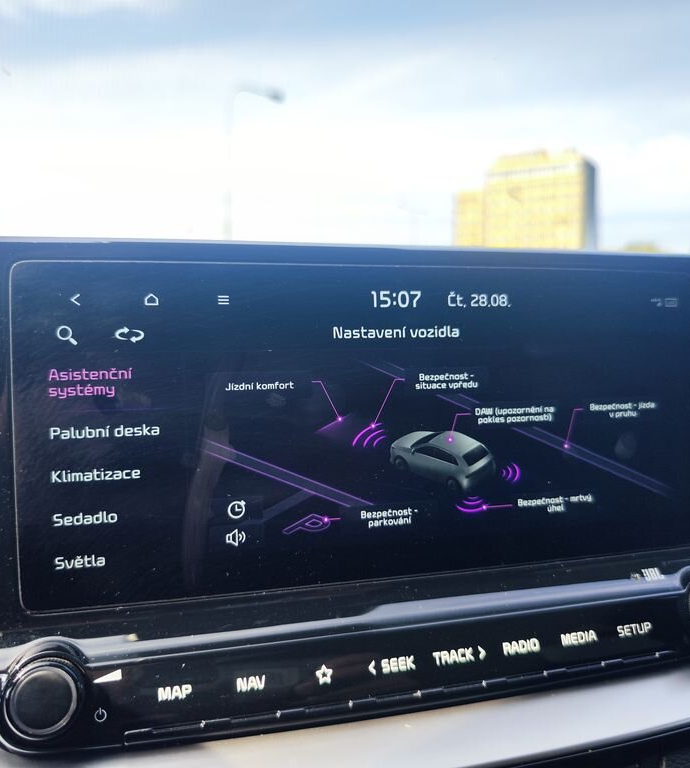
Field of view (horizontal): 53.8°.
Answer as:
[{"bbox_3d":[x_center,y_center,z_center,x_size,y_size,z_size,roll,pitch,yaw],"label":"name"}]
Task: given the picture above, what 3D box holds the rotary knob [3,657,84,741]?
[{"bbox_3d":[-0.084,0.088,0.191,0.020,0.020,0.010,-1,-12,-15],"label":"rotary knob"}]

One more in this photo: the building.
[{"bbox_3d":[50.900,-39.396,188.611,35.000,45.500,18.000,3,6,32],"label":"building"}]

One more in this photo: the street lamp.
[{"bbox_3d":[-3.250,-6.127,25.785,2.500,9.700,0.350,-4,7,-37],"label":"street lamp"}]

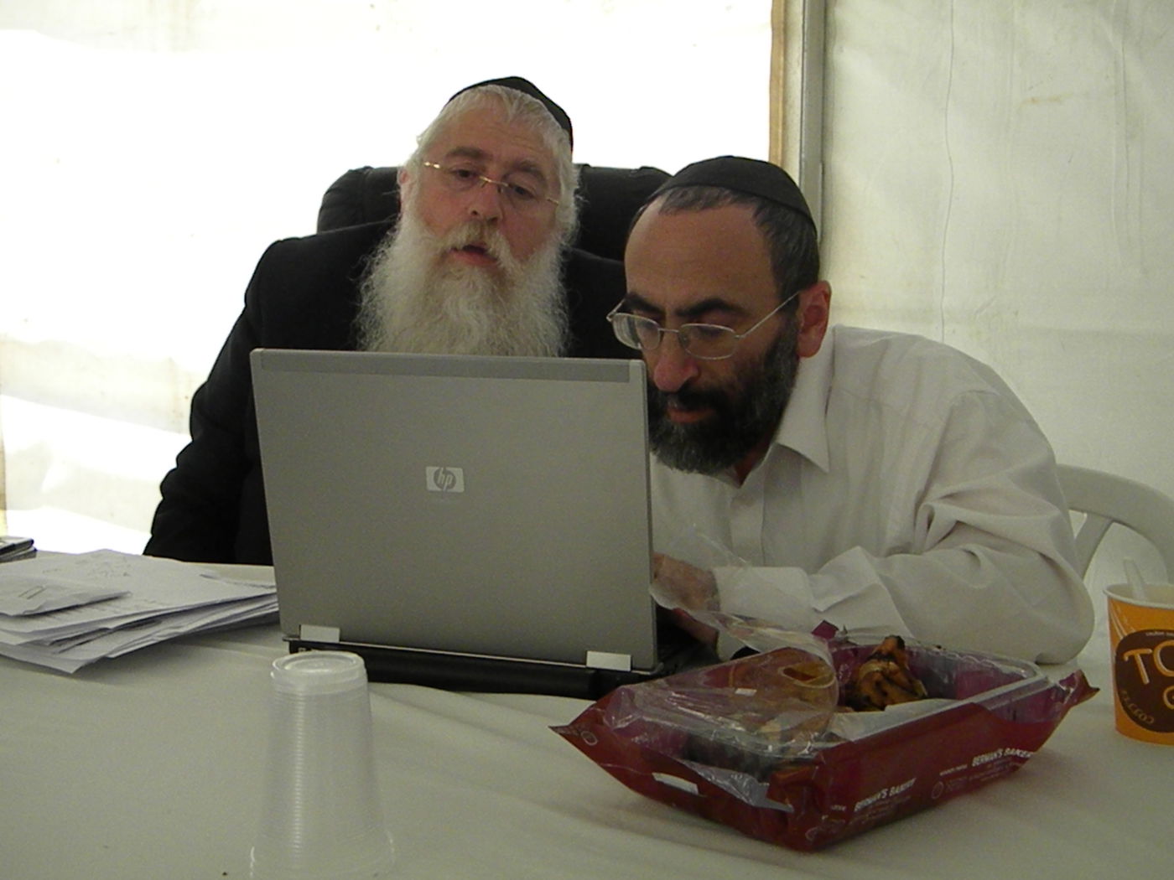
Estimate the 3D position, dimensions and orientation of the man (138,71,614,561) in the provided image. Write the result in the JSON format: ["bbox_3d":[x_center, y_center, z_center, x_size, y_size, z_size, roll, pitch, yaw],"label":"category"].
[{"bbox_3d":[-0.141,0.216,1.518,0.640,1.240,0.800,-1,7,-7],"label":"man"}]

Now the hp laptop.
[{"bbox_3d":[-0.063,0.050,1.071,0.285,0.247,0.254,2,7,16],"label":"hp laptop"}]

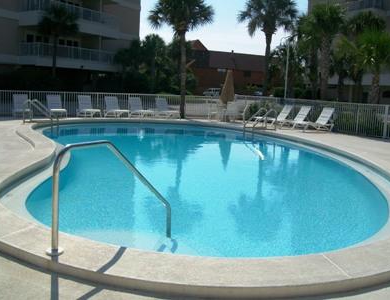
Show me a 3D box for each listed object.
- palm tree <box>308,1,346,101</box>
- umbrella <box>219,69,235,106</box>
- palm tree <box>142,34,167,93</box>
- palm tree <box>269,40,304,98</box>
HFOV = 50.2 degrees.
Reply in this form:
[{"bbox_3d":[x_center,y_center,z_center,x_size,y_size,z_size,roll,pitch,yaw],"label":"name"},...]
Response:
[{"bbox_3d":[7.622,-5.284,25.002,2.500,6.880,2.500,2,8,0],"label":"palm tree"},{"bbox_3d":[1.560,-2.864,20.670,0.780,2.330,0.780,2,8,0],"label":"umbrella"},{"bbox_3d":[-4.111,-8.058,41.490,2.700,6.730,2.700,2,8,0],"label":"palm tree"},{"bbox_3d":[7.594,-6.310,35.428,2.900,5.870,2.900,2,8,0],"label":"palm tree"}]

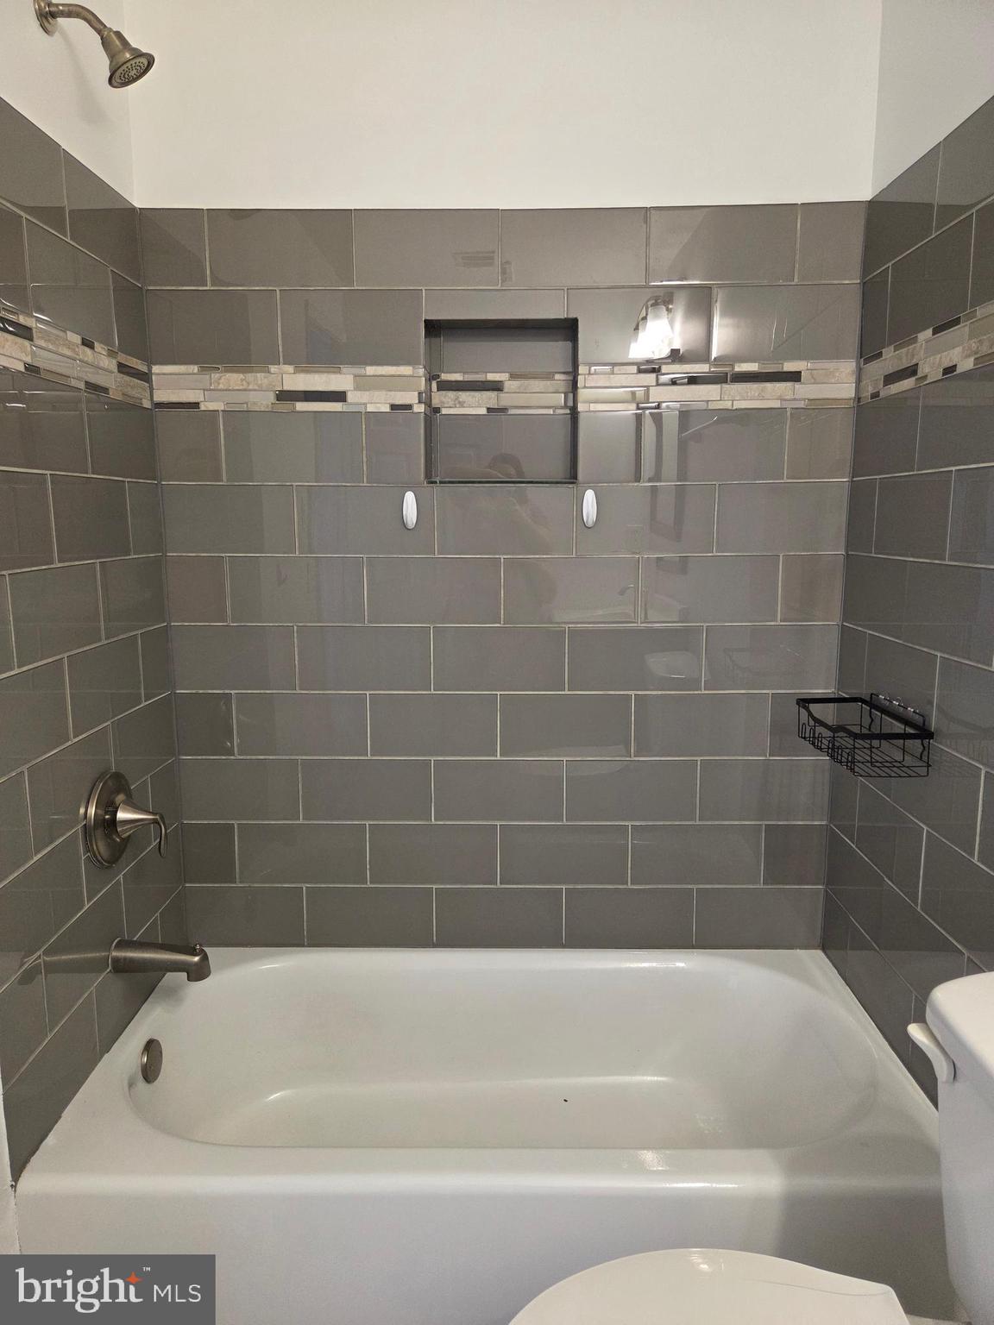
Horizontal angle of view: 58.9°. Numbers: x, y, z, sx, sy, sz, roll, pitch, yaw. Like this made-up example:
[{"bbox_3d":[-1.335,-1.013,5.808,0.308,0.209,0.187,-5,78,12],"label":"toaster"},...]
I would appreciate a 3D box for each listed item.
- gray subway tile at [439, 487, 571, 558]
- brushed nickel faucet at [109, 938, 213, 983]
[{"bbox_3d":[0.018,-0.315,1.937,0.303,0.152,0.009,0,9,1],"label":"gray subway tile"},{"bbox_3d":[-0.649,0.582,1.717,0.182,0.084,0.062,0,9,1],"label":"brushed nickel faucet"}]

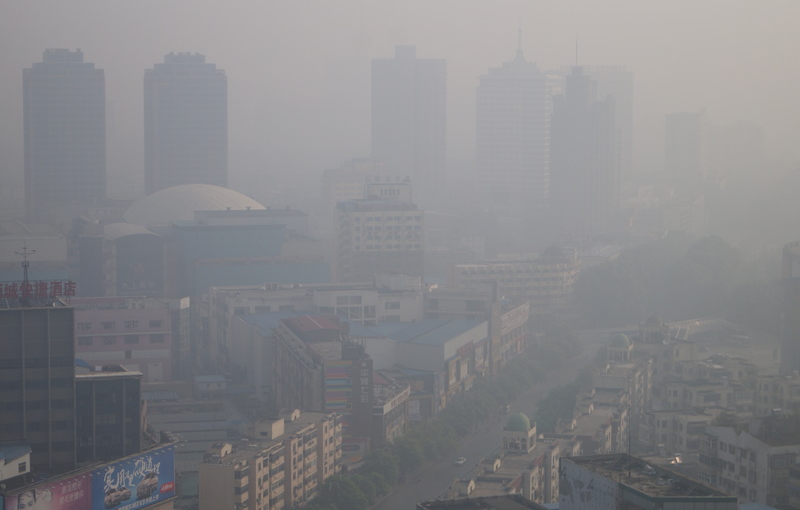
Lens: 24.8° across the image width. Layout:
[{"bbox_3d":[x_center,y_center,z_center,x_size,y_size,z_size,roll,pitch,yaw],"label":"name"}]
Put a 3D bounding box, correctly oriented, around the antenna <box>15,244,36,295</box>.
[{"bbox_3d":[-60.060,2.450,292.000,3.500,8.710,1.700,-1,5,-11],"label":"antenna"}]

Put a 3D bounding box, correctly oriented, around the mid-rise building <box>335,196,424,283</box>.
[{"bbox_3d":[-7.660,2.700,667.370,25.800,45.000,30.000,-1,5,-15],"label":"mid-rise building"}]

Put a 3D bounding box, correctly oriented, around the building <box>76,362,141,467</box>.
[{"bbox_3d":[-49.450,27.350,304.450,11.150,16.810,10.500,-1,5,-18],"label":"building"}]

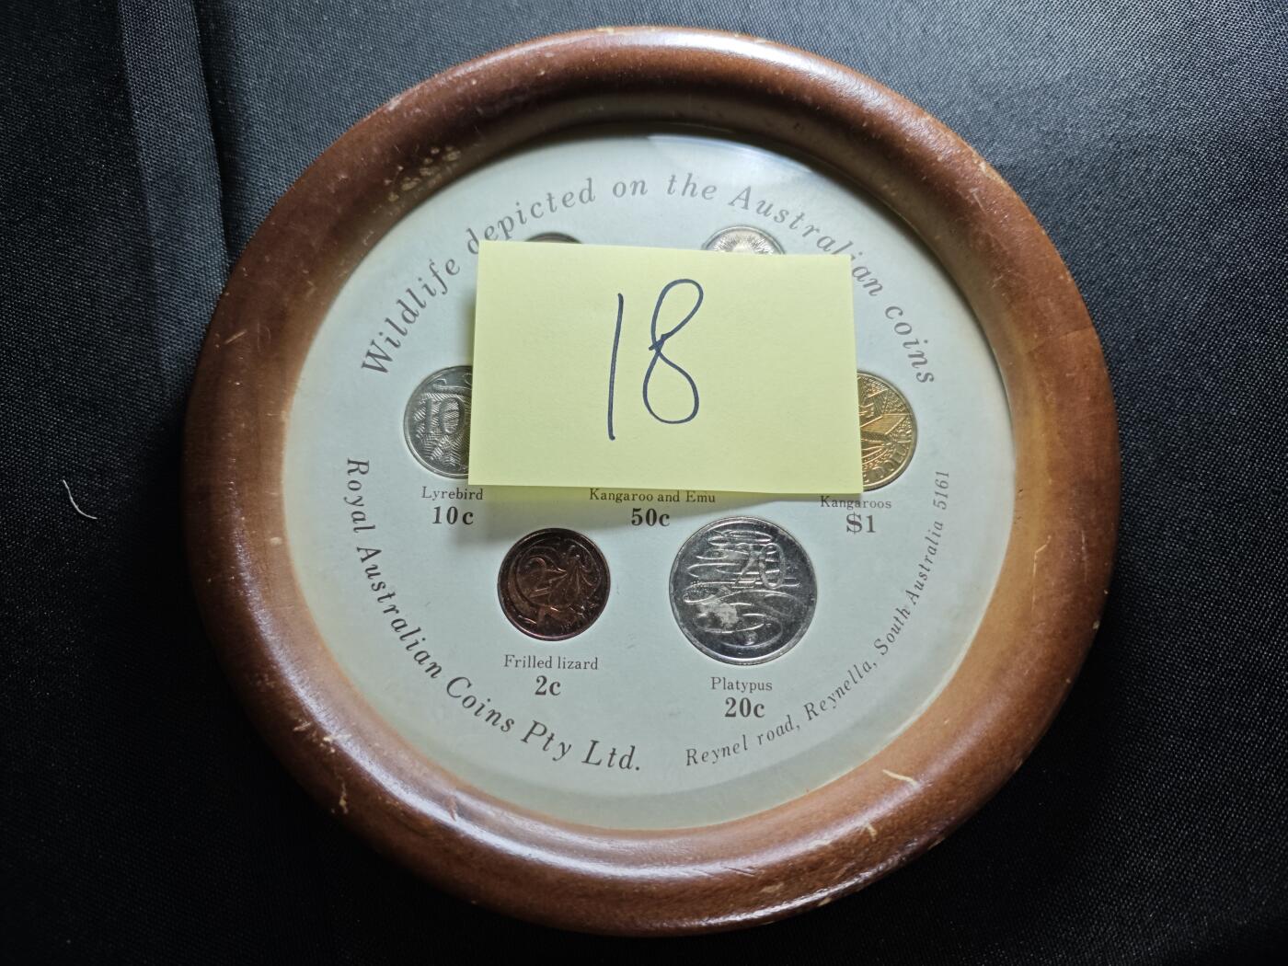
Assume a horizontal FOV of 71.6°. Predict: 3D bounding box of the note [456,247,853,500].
[{"bbox_3d":[0.005,-0.023,0.176,0.076,0.002,0.051,1,77,-4],"label":"note"}]

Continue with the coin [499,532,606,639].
[{"bbox_3d":[-0.017,0.019,0.172,0.022,0.002,0.022,0,79,-1],"label":"coin"}]

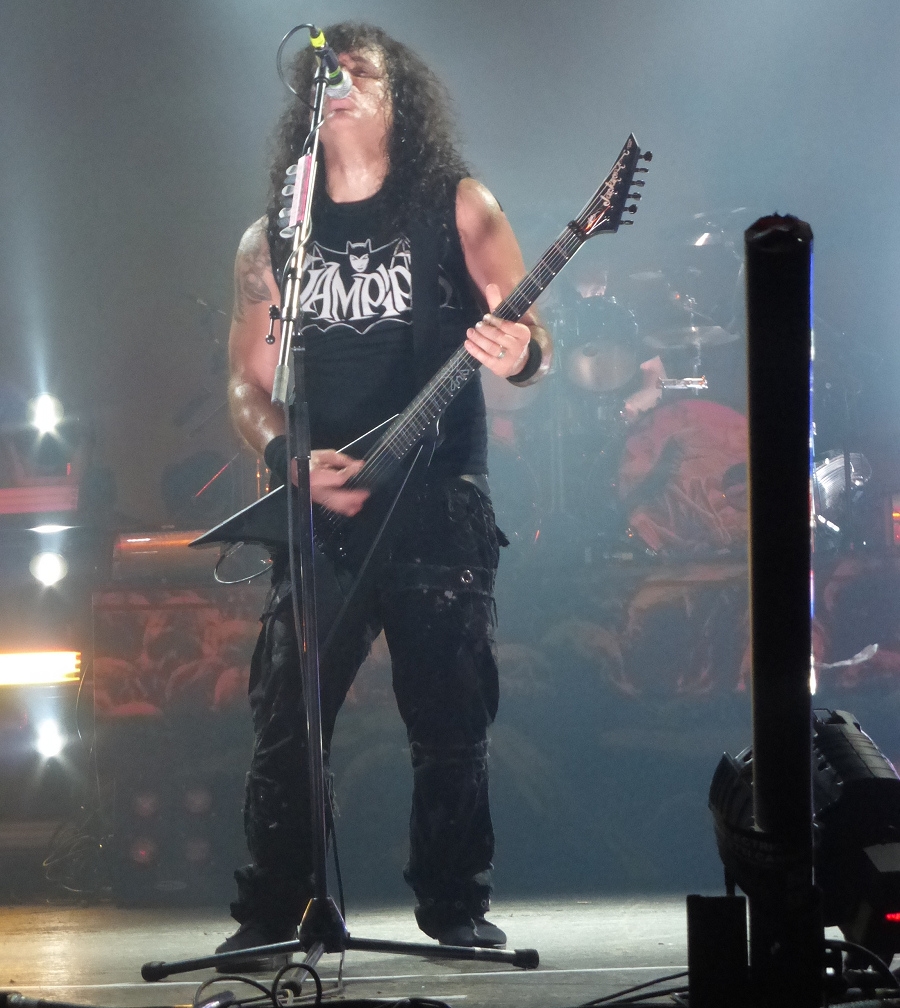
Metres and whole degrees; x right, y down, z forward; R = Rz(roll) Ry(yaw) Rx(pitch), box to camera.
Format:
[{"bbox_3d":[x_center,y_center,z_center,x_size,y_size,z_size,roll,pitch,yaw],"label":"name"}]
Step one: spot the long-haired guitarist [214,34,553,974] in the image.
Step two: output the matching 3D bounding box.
[{"bbox_3d":[-0.121,-0.045,5.058,0.600,1.730,0.520,-2,-6,3],"label":"long-haired guitarist"}]

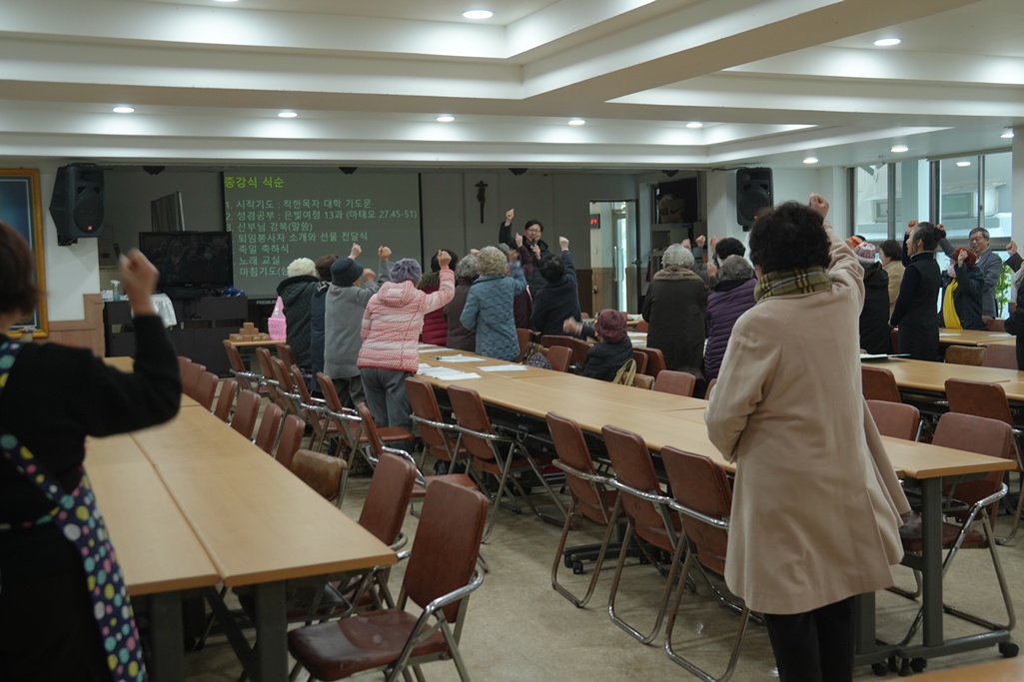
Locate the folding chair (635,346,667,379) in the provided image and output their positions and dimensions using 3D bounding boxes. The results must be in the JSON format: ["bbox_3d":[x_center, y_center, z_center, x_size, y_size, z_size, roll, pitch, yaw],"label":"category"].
[{"bbox_3d":[1.324,0.442,8.544,0.570,0.800,0.490,-4,5,-33],"label":"folding chair"}]

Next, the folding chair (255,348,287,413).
[{"bbox_3d":[-1.808,0.465,9.161,0.560,0.820,0.450,-3,5,-22],"label":"folding chair"}]

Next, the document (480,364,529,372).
[{"bbox_3d":[-0.050,0.194,7.870,0.320,0.010,0.270,-2,5,0],"label":"document"}]

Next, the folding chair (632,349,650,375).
[{"bbox_3d":[0.641,0.509,7.882,0.540,0.810,0.460,-4,5,-24],"label":"folding chair"}]

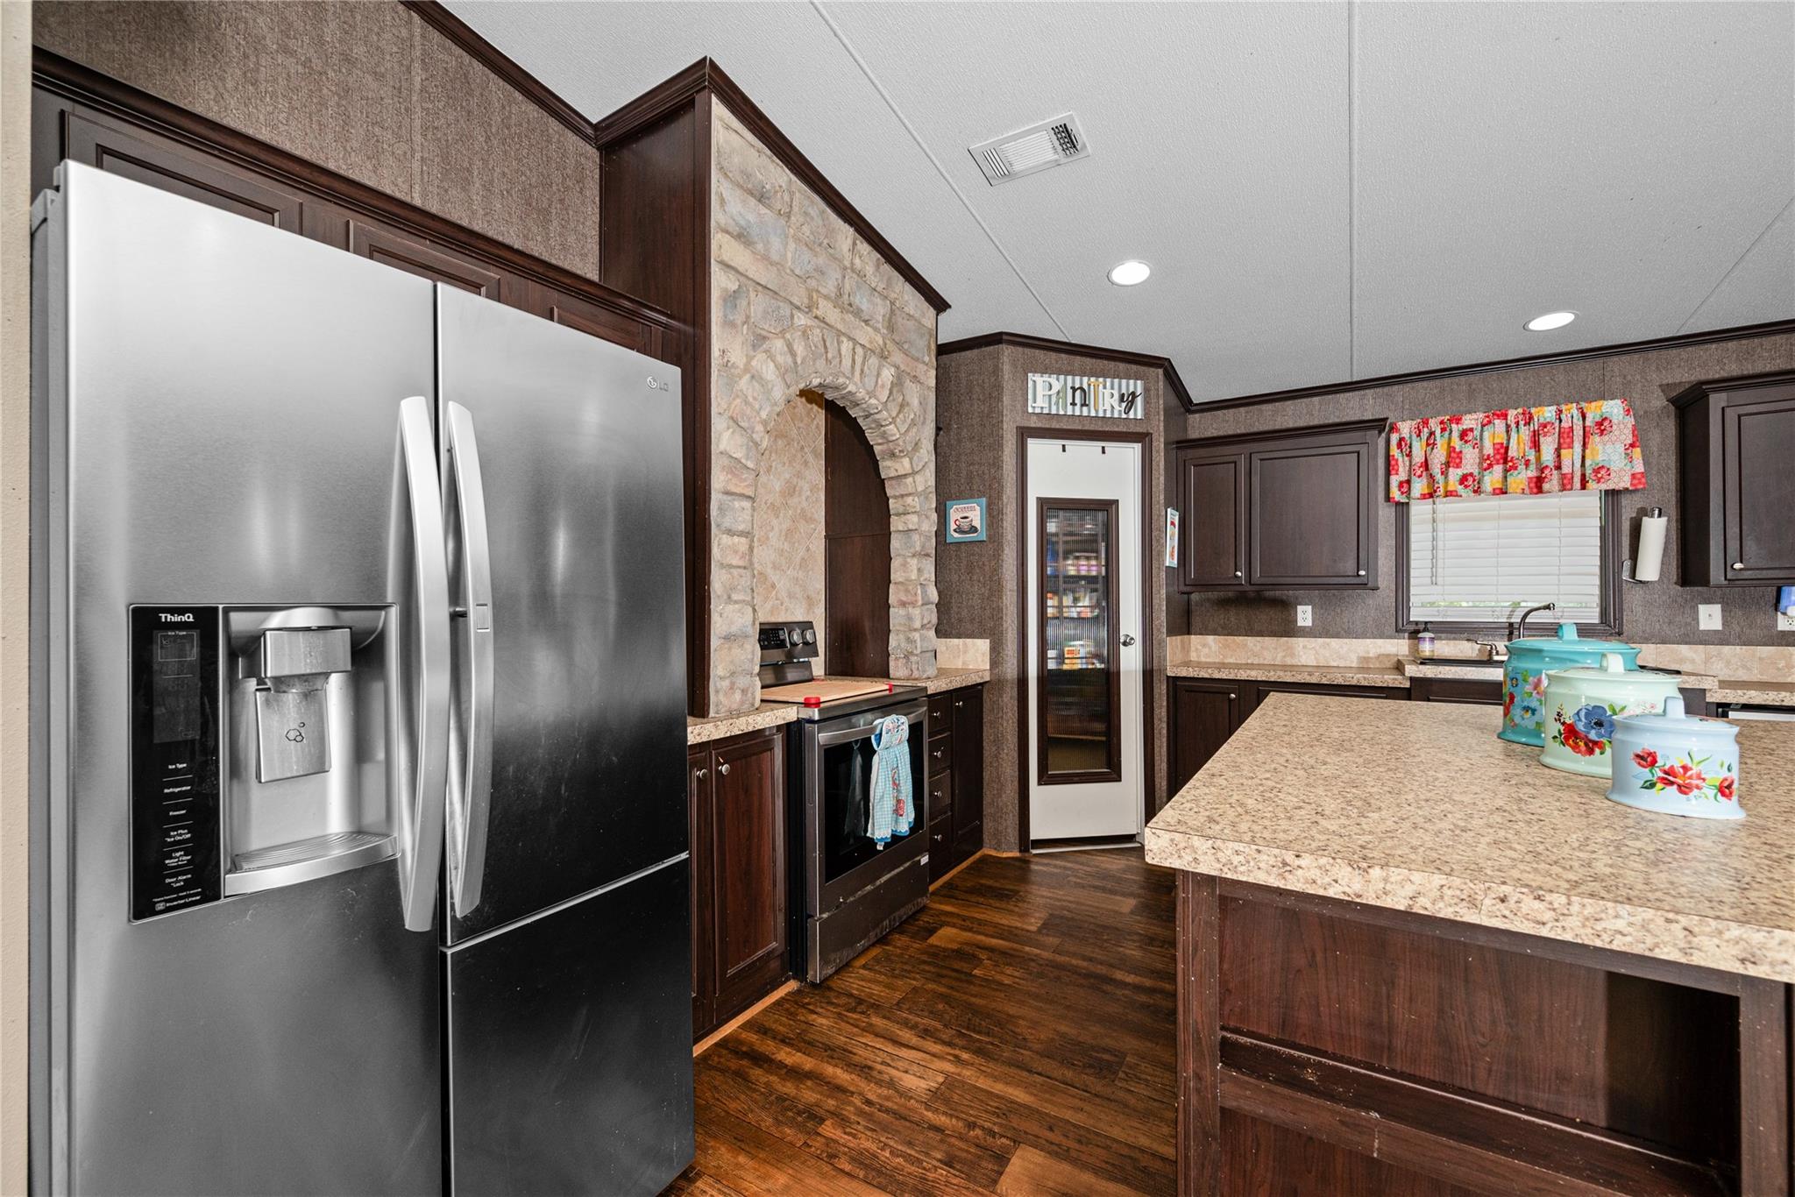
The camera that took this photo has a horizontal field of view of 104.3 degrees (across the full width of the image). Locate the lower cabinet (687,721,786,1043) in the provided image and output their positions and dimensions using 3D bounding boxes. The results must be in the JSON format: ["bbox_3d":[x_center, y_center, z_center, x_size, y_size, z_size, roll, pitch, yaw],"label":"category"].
[{"bbox_3d":[-0.803,0.862,2.229,0.618,0.897,0.689,0,0,33],"label":"lower cabinet"}]

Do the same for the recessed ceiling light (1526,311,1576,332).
[{"bbox_3d":[2.848,-1.211,3.040,0.175,0.020,0.175,-1,-8,33],"label":"recessed ceiling light"}]

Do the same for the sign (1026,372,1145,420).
[{"bbox_3d":[0.985,-1.049,3.617,0.635,0.200,0.025,0,0,-11],"label":"sign"}]

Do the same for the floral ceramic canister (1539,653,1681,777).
[{"bbox_3d":[1.458,0.228,1.428,0.214,0.229,0.214,-1,-1,33],"label":"floral ceramic canister"}]

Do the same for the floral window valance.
[{"bbox_3d":[2.939,-0.690,3.367,0.925,0.410,0.100,-1,-1,33],"label":"floral window valance"}]

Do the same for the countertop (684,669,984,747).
[{"bbox_3d":[-0.391,0.388,2.844,0.650,0.048,2.171,0,0,33],"label":"countertop"}]

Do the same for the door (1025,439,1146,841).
[{"bbox_3d":[0.971,0.218,3.623,0.615,2.030,0.045,0,-1,-12],"label":"door"}]

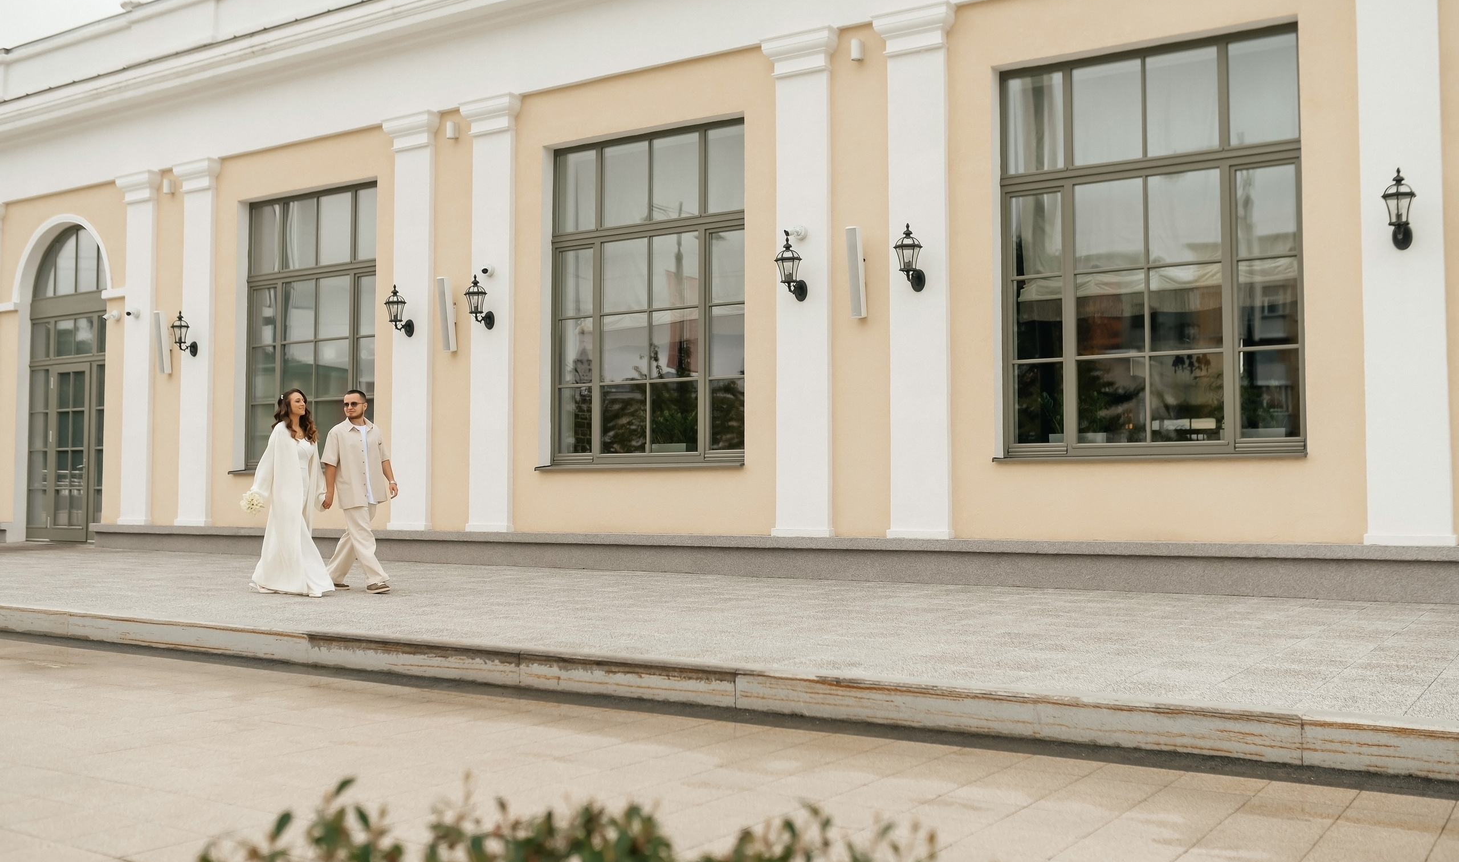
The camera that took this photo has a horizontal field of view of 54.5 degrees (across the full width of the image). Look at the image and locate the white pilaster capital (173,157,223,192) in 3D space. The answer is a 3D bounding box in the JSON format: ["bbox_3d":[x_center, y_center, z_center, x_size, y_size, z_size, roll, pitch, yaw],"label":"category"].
[{"bbox_3d":[-7.220,-3.453,19.254,0.785,0.370,0.200,-2,-3,34],"label":"white pilaster capital"}]

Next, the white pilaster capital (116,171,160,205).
[{"bbox_3d":[-8.051,-3.319,19.277,0.751,0.416,0.190,-2,-4,33],"label":"white pilaster capital"}]

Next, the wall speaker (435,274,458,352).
[{"bbox_3d":[-3.167,-1.306,15.902,0.110,0.830,0.110,-2,4,33],"label":"wall speaker"}]

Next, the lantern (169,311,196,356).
[{"bbox_3d":[-7.303,-1.314,18.989,0.255,0.600,0.370,-2,-3,34],"label":"lantern"}]

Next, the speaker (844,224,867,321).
[{"bbox_3d":[1.170,-1.452,13.070,0.110,0.830,0.110,-2,4,33],"label":"speaker"}]

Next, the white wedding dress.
[{"bbox_3d":[-3.526,0.621,11.442,0.680,1.400,0.550,-2,-3,28],"label":"white wedding dress"}]

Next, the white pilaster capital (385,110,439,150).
[{"bbox_3d":[-3.804,-3.569,16.990,0.785,0.370,0.200,-2,-3,34],"label":"white pilaster capital"}]

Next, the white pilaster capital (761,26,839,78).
[{"bbox_3d":[0.704,-3.712,14.001,0.785,0.370,0.200,-2,-3,34],"label":"white pilaster capital"}]

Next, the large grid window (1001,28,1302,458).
[{"bbox_3d":[3.521,-1.520,11.988,2.561,3.485,0.120,-2,-4,33],"label":"large grid window"}]

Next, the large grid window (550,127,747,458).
[{"bbox_3d":[-0.842,-1.424,15.308,2.700,3.590,0.130,-2,-3,34],"label":"large grid window"}]

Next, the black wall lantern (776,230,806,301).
[{"bbox_3d":[0.612,-1.565,13.741,0.255,0.600,0.370,-2,-3,34],"label":"black wall lantern"}]

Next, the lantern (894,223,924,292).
[{"bbox_3d":[1.619,-1.553,12.659,0.251,0.599,0.350,-2,-4,33],"label":"lantern"}]

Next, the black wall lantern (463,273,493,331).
[{"bbox_3d":[-2.817,-1.456,16.015,0.255,0.600,0.370,-2,-3,34],"label":"black wall lantern"}]

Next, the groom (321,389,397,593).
[{"bbox_3d":[-3.228,0.522,12.408,0.620,1.760,0.580,-2,-3,40],"label":"groom"}]

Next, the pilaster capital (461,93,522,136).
[{"bbox_3d":[-2.729,-3.603,16.277,0.785,0.370,0.200,-2,-3,34],"label":"pilaster capital"}]

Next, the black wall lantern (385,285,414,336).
[{"bbox_3d":[-3.771,-1.374,16.178,0.251,0.589,0.350,-2,-4,33],"label":"black wall lantern"}]

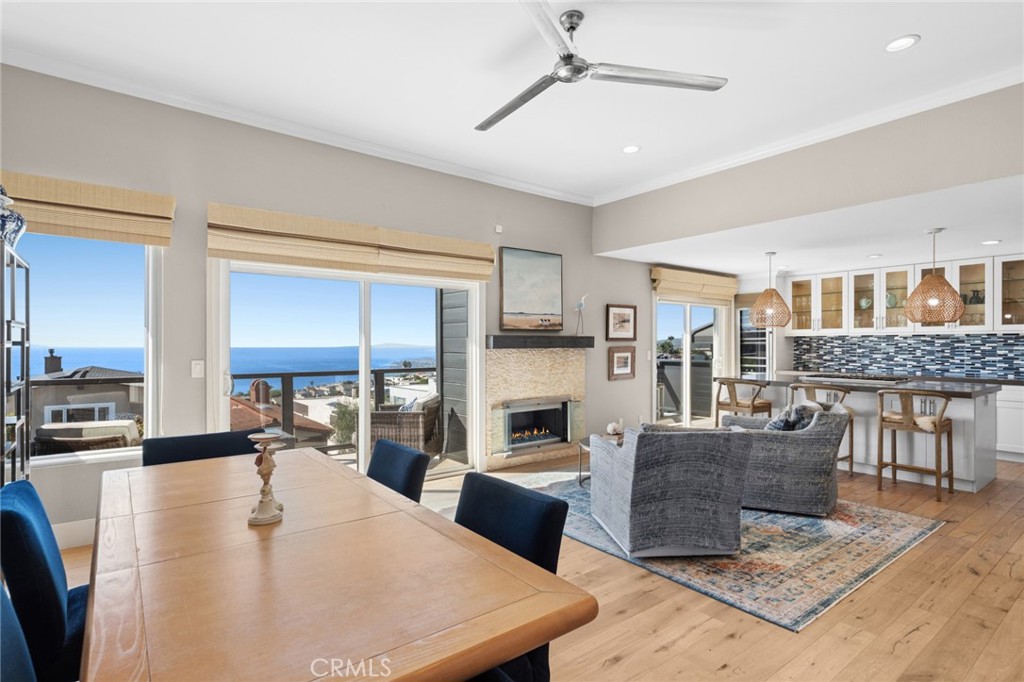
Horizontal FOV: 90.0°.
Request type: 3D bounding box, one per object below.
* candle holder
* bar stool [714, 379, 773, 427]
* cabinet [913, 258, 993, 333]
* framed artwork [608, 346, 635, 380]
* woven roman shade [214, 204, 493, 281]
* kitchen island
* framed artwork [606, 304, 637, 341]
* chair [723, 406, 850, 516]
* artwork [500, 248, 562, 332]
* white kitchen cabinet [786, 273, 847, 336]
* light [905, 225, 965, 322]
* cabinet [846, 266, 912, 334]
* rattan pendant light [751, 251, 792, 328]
[{"bbox_3d":[-0.807,0.451,1.682,0.110,0.270,0.110,0,-1,-26],"label":"candle holder"},{"bbox_3d":[2.695,0.934,5.971,0.490,0.930,0.530,1,-1,-38],"label":"bar stool"},{"bbox_3d":[5.649,-0.563,6.537,0.330,0.905,0.770,0,-1,-39],"label":"cabinet"},{"bbox_3d":[1.454,0.299,6.783,0.510,0.430,0.030,1,-1,-38],"label":"framed artwork"},{"bbox_3d":[-1.269,-0.842,4.724,2.655,0.435,0.140,0,-1,-39],"label":"woven roman shade"},{"bbox_3d":[3.818,0.928,5.817,1.060,0.915,2.360,0,-1,-39],"label":"kitchen island"},{"bbox_3d":[1.503,-0.242,6.999,0.580,0.480,0.045,0,-1,-39],"label":"framed artwork"},{"bbox_3d":[2.350,0.956,4.478,0.890,0.830,0.800,0,-1,28],"label":"chair"},{"bbox_3d":[0.236,-0.582,5.975,0.920,0.910,0.065,0,-1,-39],"label":"artwork"},{"bbox_3d":[4.791,-0.551,7.938,0.340,0.950,0.870,1,-1,-38],"label":"white kitchen cabinet"},{"bbox_3d":[4.256,-0.641,5.147,0.460,0.925,0.460,1,-1,-38],"label":"light"},{"bbox_3d":[5.295,-0.549,7.285,0.340,0.940,0.790,1,-1,-38],"label":"cabinet"},{"bbox_3d":[3.244,-0.625,6.408,0.460,0.925,0.460,1,-1,-38],"label":"rattan pendant light"}]

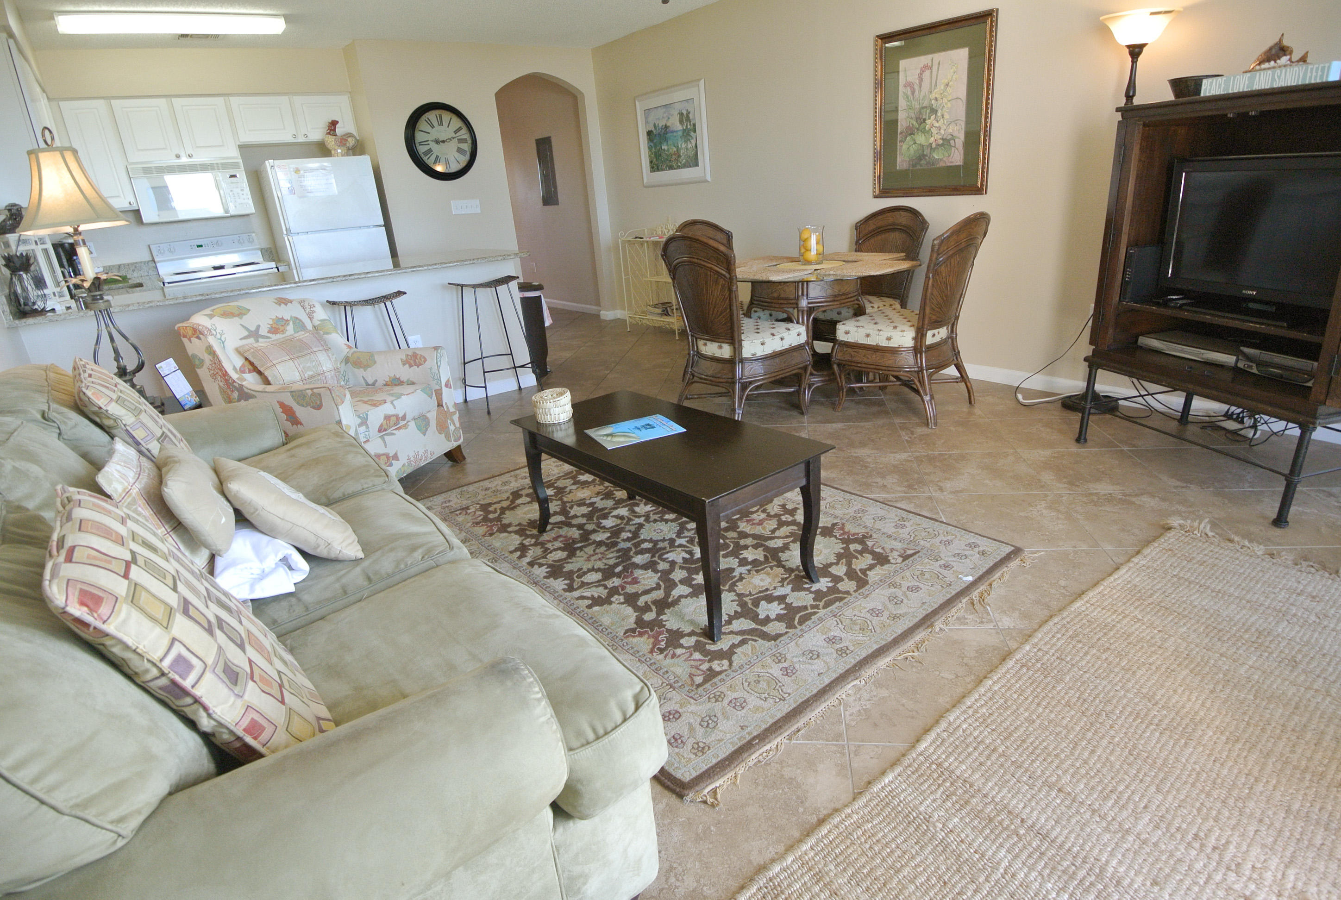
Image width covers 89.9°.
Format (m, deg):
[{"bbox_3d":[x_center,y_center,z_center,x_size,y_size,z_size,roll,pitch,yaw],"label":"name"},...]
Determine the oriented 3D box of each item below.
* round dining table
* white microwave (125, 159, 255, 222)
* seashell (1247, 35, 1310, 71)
[{"bbox_3d":[0.804,-0.680,3.832,1.180,0.745,1.180,-4,21,2],"label":"round dining table"},{"bbox_3d":[-3.842,-2.075,5.407,0.750,0.413,0.390,-19,26,-31],"label":"white microwave"},{"bbox_3d":[1.865,-1.225,2.071,0.100,0.100,0.170,-9,21,-11],"label":"seashell"}]

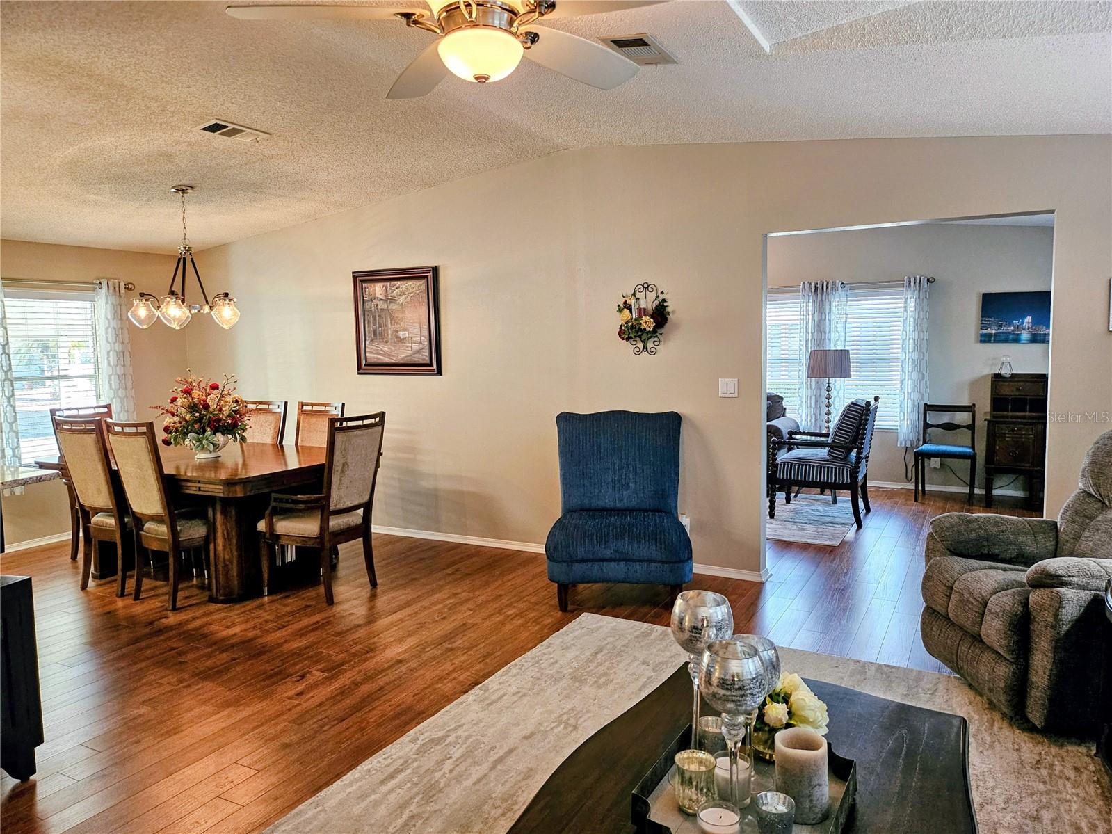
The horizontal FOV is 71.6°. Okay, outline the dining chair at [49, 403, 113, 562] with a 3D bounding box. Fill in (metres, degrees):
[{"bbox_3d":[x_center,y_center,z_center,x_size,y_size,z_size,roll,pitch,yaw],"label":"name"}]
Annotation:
[{"bbox_3d":[-3.077,0.461,5.327,0.620,1.050,0.570,2,6,29],"label":"dining chair"}]

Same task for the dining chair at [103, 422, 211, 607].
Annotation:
[{"bbox_3d":[-2.189,0.524,4.490,0.490,1.050,0.610,2,6,29],"label":"dining chair"}]

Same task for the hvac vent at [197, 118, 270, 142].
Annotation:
[{"bbox_3d":[-1.657,-1.454,3.958,0.200,0.025,0.350,-5,3,30],"label":"hvac vent"}]

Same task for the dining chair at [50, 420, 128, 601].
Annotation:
[{"bbox_3d":[-2.684,0.519,4.849,0.500,1.080,0.600,2,6,29],"label":"dining chair"}]

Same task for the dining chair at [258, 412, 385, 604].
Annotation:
[{"bbox_3d":[-1.404,0.515,4.642,0.600,1.080,0.570,2,6,29],"label":"dining chair"}]

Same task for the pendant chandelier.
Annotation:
[{"bbox_3d":[-2.476,-1.064,5.178,0.720,0.960,0.720,2,6,29],"label":"pendant chandelier"}]

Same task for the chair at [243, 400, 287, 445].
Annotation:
[{"bbox_3d":[-2.385,0.431,5.799,0.500,1.080,0.620,2,6,29],"label":"chair"}]

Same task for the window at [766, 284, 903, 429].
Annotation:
[{"bbox_3d":[2.731,-0.570,7.746,1.430,1.390,0.100,2,6,29],"label":"window"}]

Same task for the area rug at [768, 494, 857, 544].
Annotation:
[{"bbox_3d":[1.332,0.804,6.972,2.600,0.012,1.900,2,6,29],"label":"area rug"}]

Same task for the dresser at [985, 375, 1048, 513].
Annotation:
[{"bbox_3d":[4.016,0.201,6.765,0.465,1.160,0.460,2,6,29],"label":"dresser"}]

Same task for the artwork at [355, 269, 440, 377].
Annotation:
[{"bbox_3d":[-1.174,-0.697,5.676,0.740,0.760,0.040,2,6,29],"label":"artwork"}]

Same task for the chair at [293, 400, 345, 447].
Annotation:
[{"bbox_3d":[-1.787,0.447,5.246,0.490,1.050,0.610,2,6,29],"label":"chair"}]

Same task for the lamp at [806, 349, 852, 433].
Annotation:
[{"bbox_3d":[2.442,-0.179,6.901,0.400,0.850,0.400,2,6,29],"label":"lamp"}]

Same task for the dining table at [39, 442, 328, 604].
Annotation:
[{"bbox_3d":[-2.182,0.626,4.972,1.856,0.758,1.183,2,6,29],"label":"dining table"}]

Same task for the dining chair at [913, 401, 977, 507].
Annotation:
[{"bbox_3d":[3.569,0.325,7.071,0.475,0.875,0.490,2,6,29],"label":"dining chair"}]

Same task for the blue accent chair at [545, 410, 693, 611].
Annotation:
[{"bbox_3d":[0.366,0.508,4.529,0.790,1.055,0.780,0,5,6],"label":"blue accent chair"}]

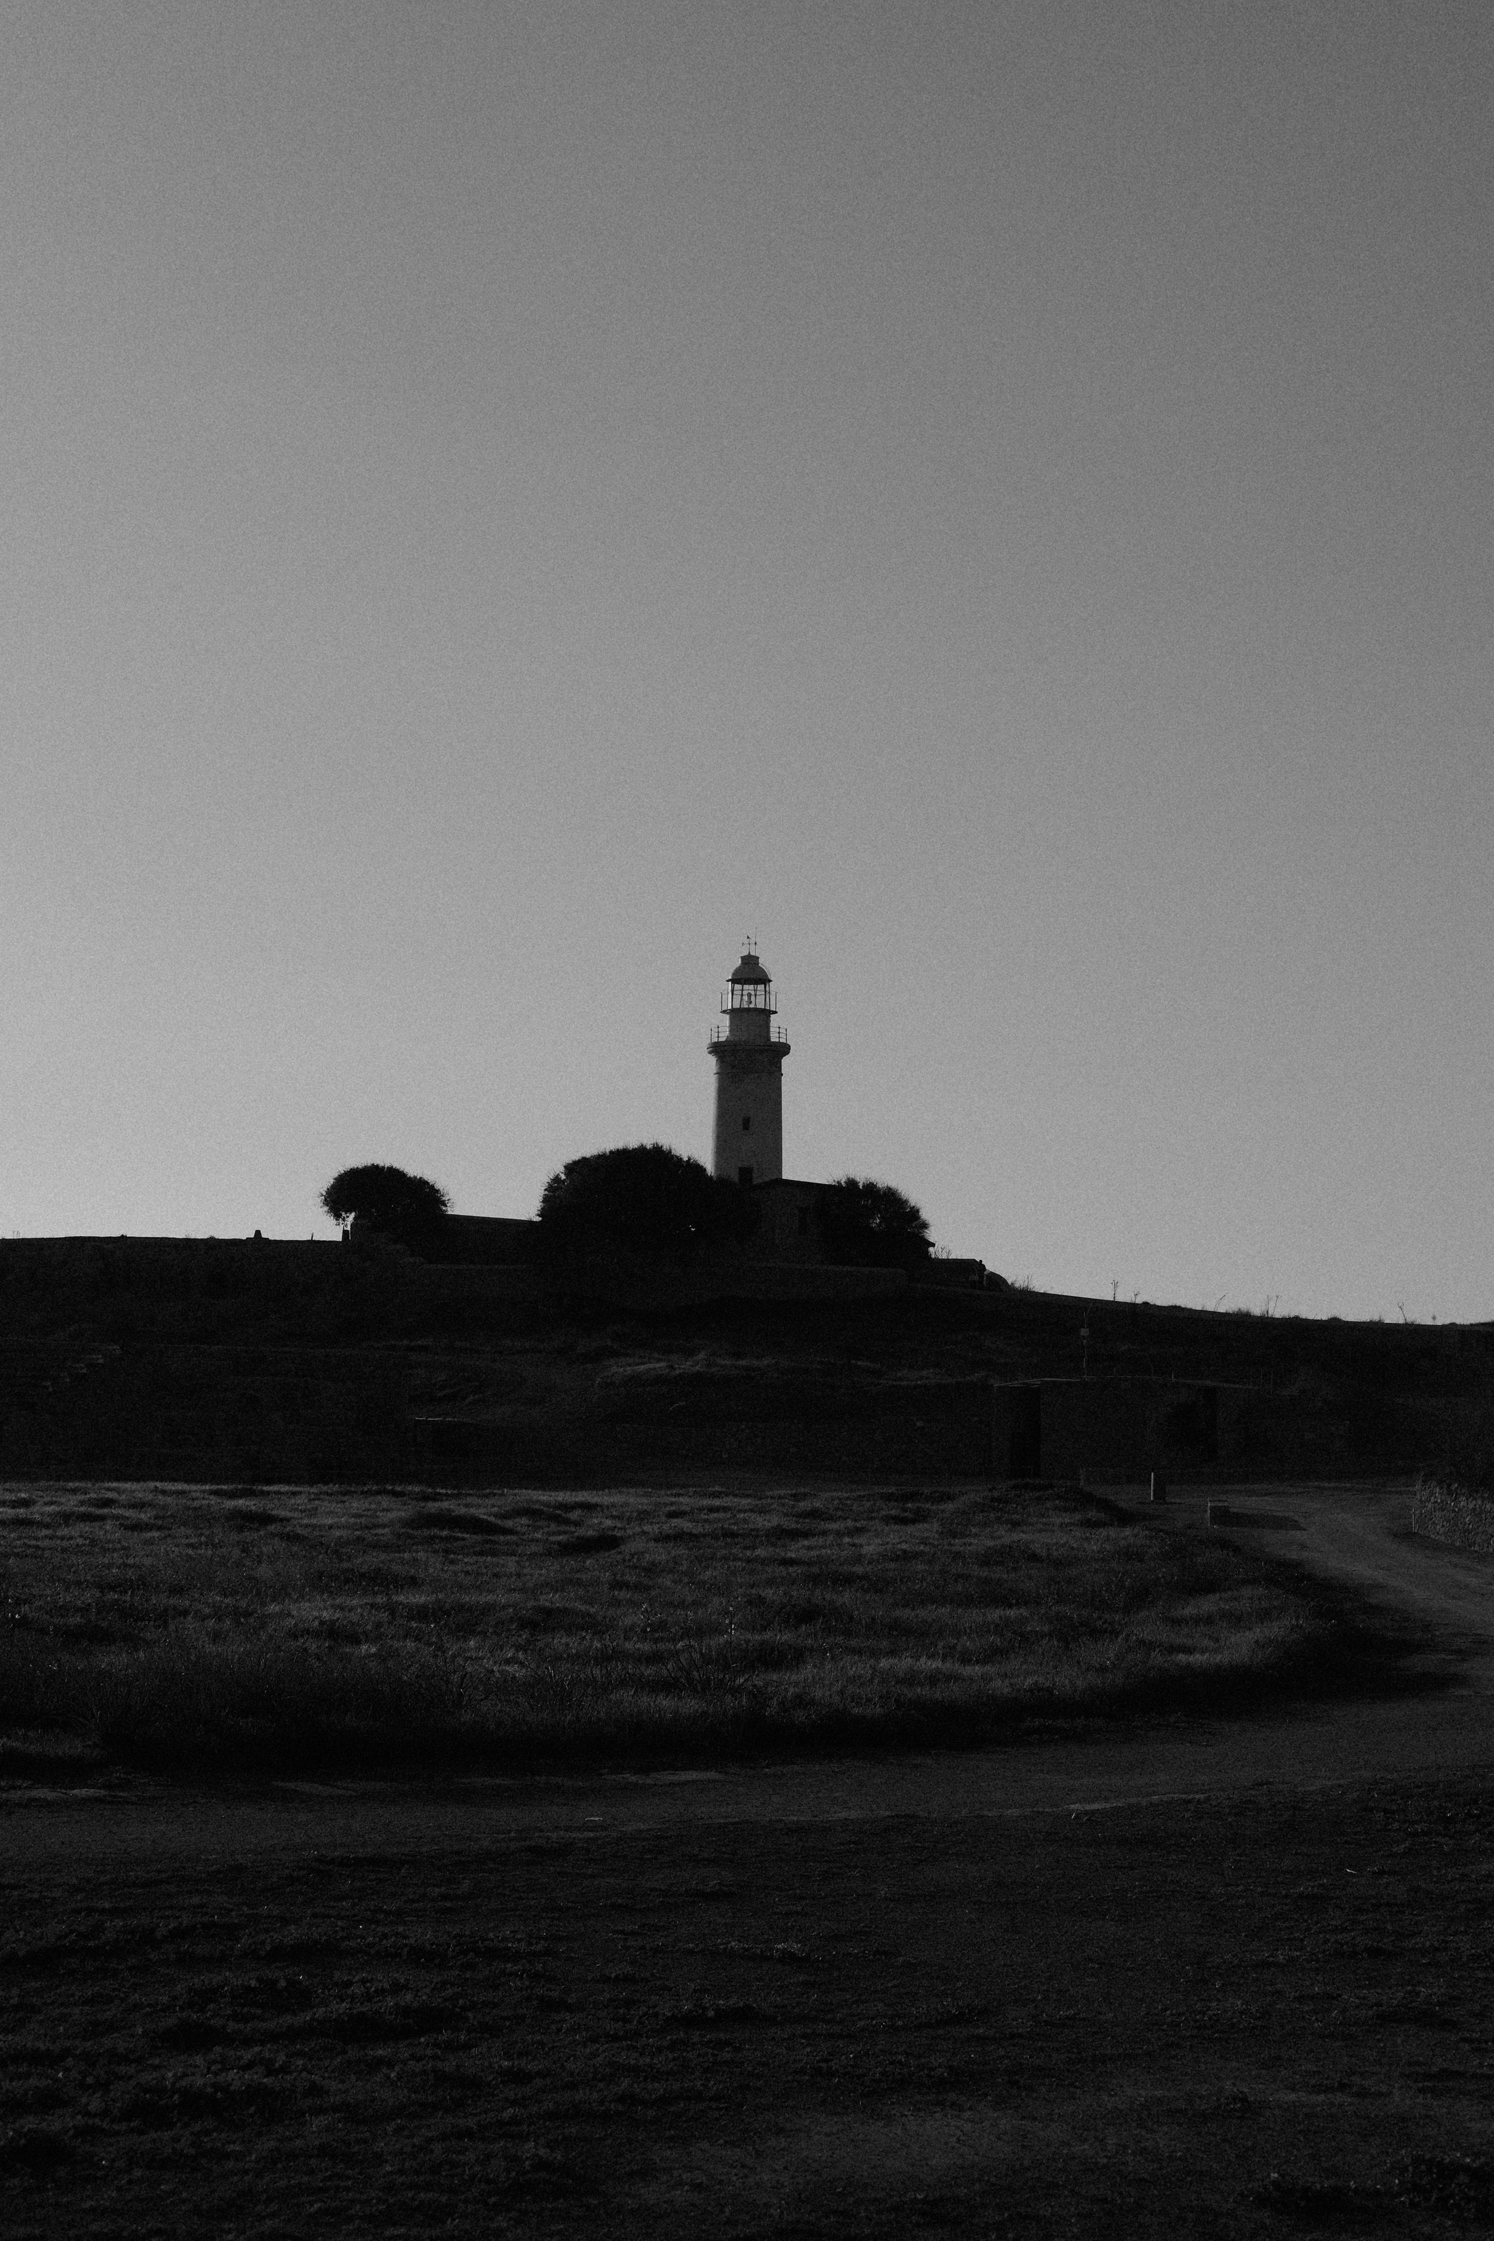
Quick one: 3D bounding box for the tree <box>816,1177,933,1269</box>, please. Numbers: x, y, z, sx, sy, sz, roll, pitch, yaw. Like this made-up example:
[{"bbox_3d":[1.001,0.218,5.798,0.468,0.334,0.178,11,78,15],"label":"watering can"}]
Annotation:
[{"bbox_3d":[7.906,6.333,204.000,7.150,5.630,6.500,0,-5,0],"label":"tree"}]

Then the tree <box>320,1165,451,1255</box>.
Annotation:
[{"bbox_3d":[-22.365,5.576,204.000,8.120,5.630,7.000,0,-5,0],"label":"tree"}]

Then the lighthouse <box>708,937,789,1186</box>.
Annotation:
[{"bbox_3d":[0.171,-1.369,215.000,5.250,20.420,5.250,0,-5,0],"label":"lighthouse"}]

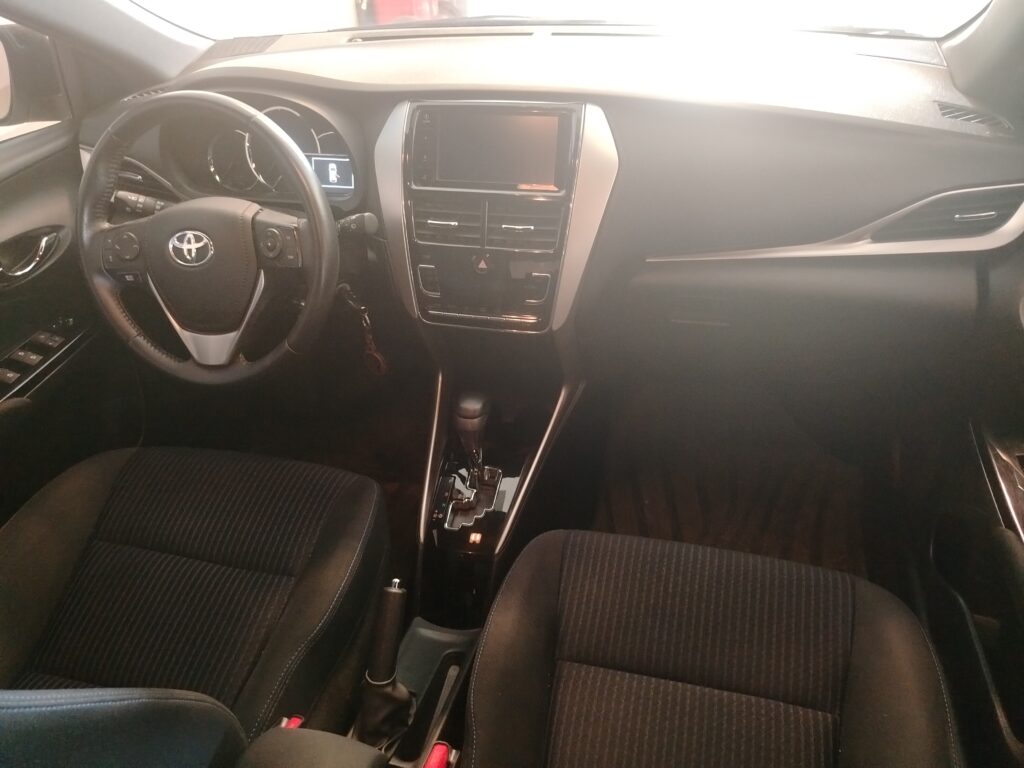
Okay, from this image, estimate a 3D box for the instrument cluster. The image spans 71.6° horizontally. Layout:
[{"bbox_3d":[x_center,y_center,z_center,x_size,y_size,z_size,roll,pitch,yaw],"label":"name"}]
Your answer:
[{"bbox_3d":[-0.361,-0.342,1.036,0.305,0.150,0.070,6,16,11],"label":"instrument cluster"}]

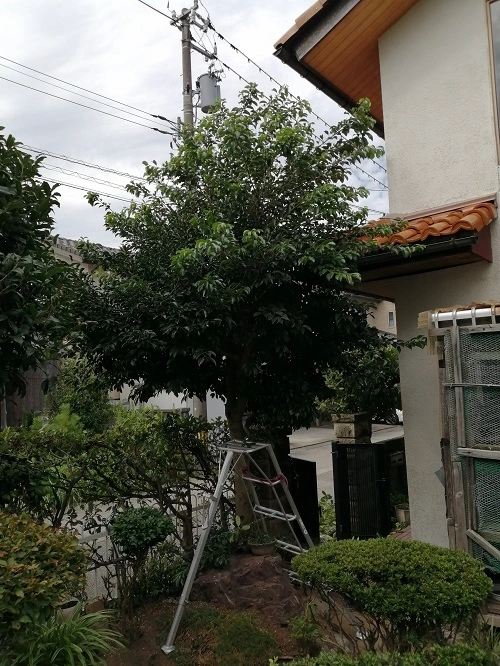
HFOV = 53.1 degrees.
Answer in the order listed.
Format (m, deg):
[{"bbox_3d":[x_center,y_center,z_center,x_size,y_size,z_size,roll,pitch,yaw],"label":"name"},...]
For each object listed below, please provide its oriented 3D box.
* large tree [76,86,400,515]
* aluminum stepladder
[{"bbox_3d":[-0.100,-0.280,4.750,3.050,4.200,2.800,-3,-4,-2],"label":"large tree"},{"bbox_3d":[-0.040,1.570,3.800,1.300,1.420,0.700,1,-6,-40],"label":"aluminum stepladder"}]

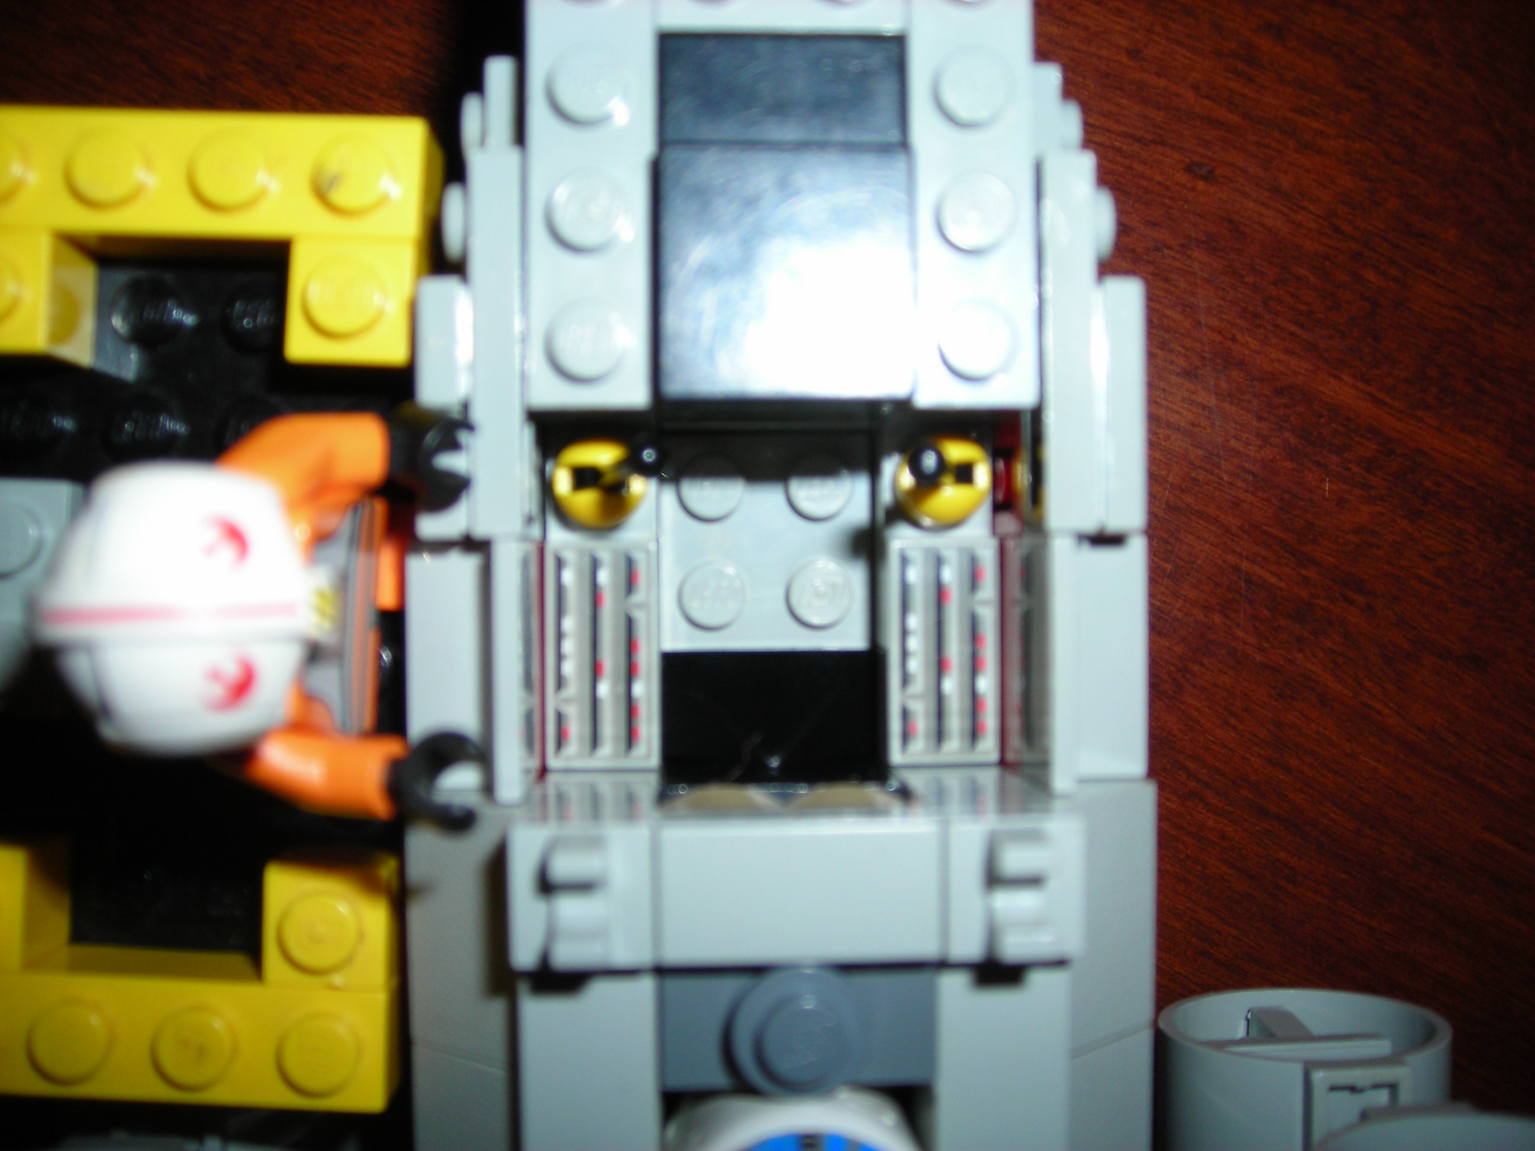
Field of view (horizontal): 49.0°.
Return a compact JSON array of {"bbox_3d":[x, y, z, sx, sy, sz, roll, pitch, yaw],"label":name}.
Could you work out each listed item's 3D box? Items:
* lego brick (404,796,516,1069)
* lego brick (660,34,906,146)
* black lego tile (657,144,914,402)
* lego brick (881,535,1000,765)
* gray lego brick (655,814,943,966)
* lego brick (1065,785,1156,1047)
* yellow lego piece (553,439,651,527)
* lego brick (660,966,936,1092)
[{"bbox_3d":[-0.015,0.022,0.103,0.016,0.010,0.016,0,90,-3],"label":"lego brick"},{"bbox_3d":[0.001,-0.030,0.107,0.016,0.003,0.008,0,90,-3],"label":"lego brick"},{"bbox_3d":[0.001,-0.018,0.104,0.016,0.003,0.016,0,90,-3],"label":"black lego tile"},{"bbox_3d":[0.012,0.005,0.120,0.008,0.003,0.016,0,90,-3],"label":"lego brick"},{"bbox_3d":[0.002,0.018,0.094,0.016,0.003,0.008,0,90,-3],"label":"gray lego brick"},{"bbox_3d":[0.017,0.021,0.104,0.016,0.010,0.016,0,90,-3],"label":"lego brick"},{"bbox_3d":[-0.012,-0.006,0.117,0.006,0.005,0.006,-1,92,-3],"label":"yellow lego piece"},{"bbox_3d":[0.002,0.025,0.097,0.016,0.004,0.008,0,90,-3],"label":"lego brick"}]

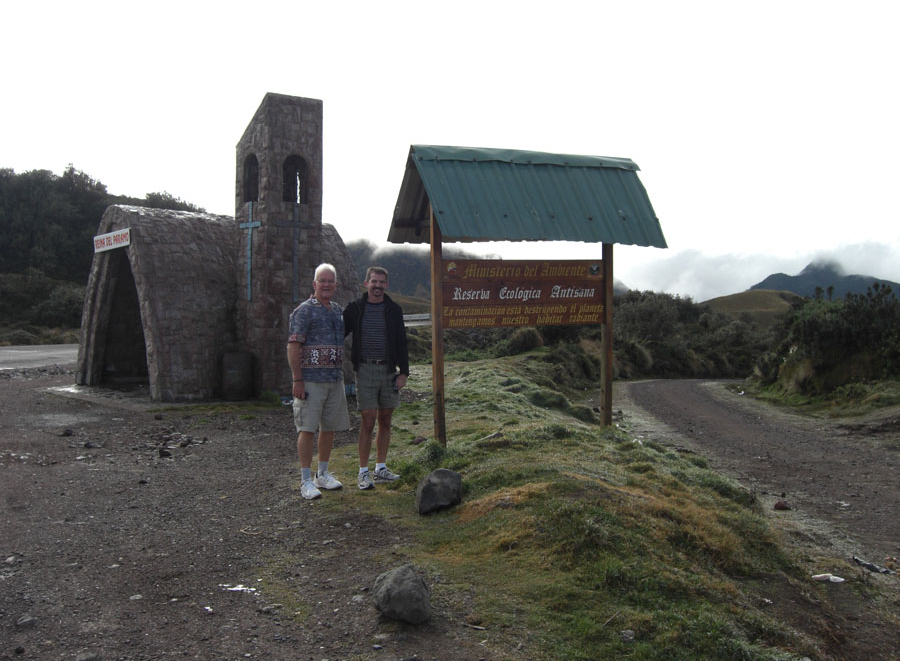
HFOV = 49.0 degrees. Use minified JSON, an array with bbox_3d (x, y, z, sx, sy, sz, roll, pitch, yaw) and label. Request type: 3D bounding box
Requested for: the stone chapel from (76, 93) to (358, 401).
[{"bbox_3d":[-4.580,-1.530,20.500,4.600,5.500,5.800,1,0,-35],"label":"stone chapel"}]

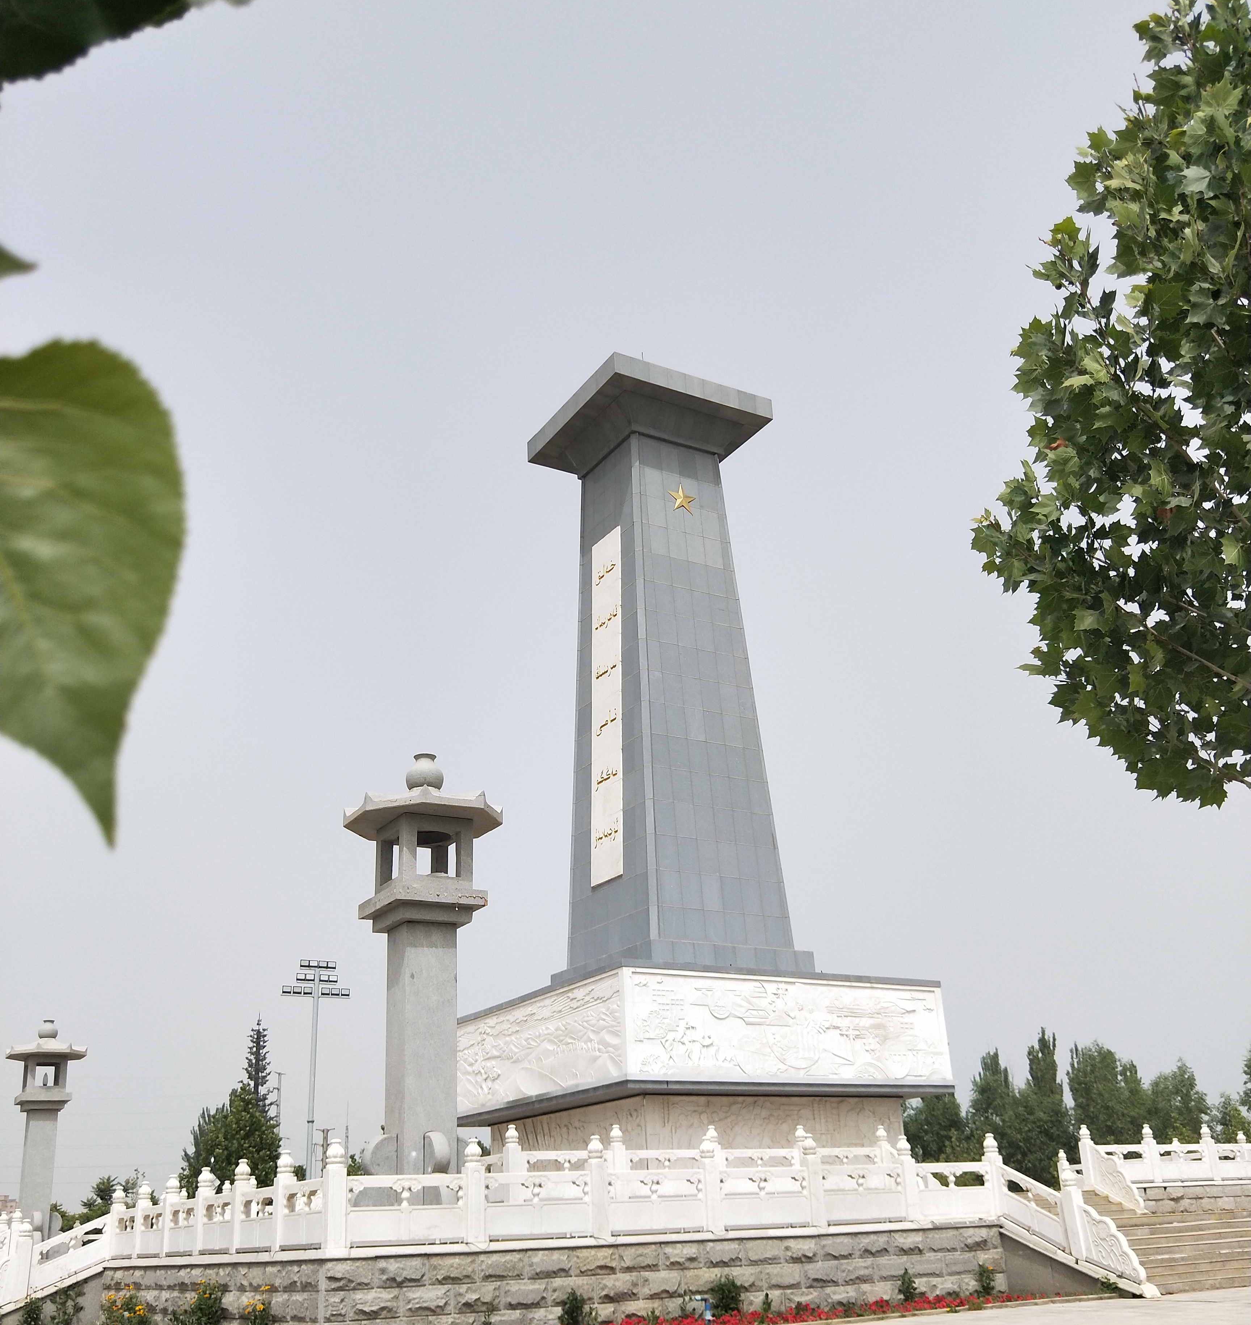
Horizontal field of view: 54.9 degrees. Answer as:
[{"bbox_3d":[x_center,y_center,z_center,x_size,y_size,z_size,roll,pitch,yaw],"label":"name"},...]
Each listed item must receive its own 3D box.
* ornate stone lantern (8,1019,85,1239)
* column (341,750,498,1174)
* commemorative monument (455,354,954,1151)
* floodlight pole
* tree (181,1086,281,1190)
[{"bbox_3d":[-20.947,17.398,44.014,2.700,8.366,2.700,11,-28,-29],"label":"ornate stone lantern"},{"bbox_3d":[-3.505,5.537,21.021,2.700,8.401,2.700,11,-28,-29],"label":"column"},{"bbox_3d":[1.531,3.471,43.034,11.584,28.851,11.584,11,-28,-29],"label":"commemorative monument"},{"bbox_3d":[-18.197,26.093,70.537,4.200,17.264,0.800,11,-28,-29],"label":"floodlight pole"},{"bbox_3d":[-18.492,24.345,56.721,4.700,8.403,4.700,11,-28,-29],"label":"tree"}]

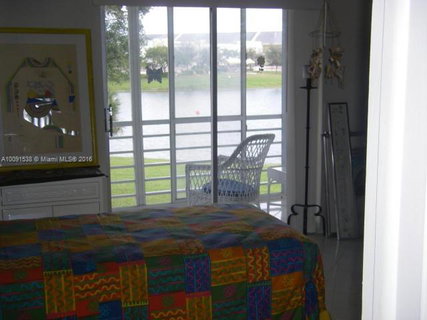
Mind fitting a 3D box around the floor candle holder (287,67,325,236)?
[{"bbox_3d":[0.816,-0.036,5.410,0.335,1.525,0.310,1,9,9],"label":"floor candle holder"}]

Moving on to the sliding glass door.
[{"bbox_3d":[-0.061,-0.261,5.329,1.710,2.014,0.110,-4,9,-18],"label":"sliding glass door"}]

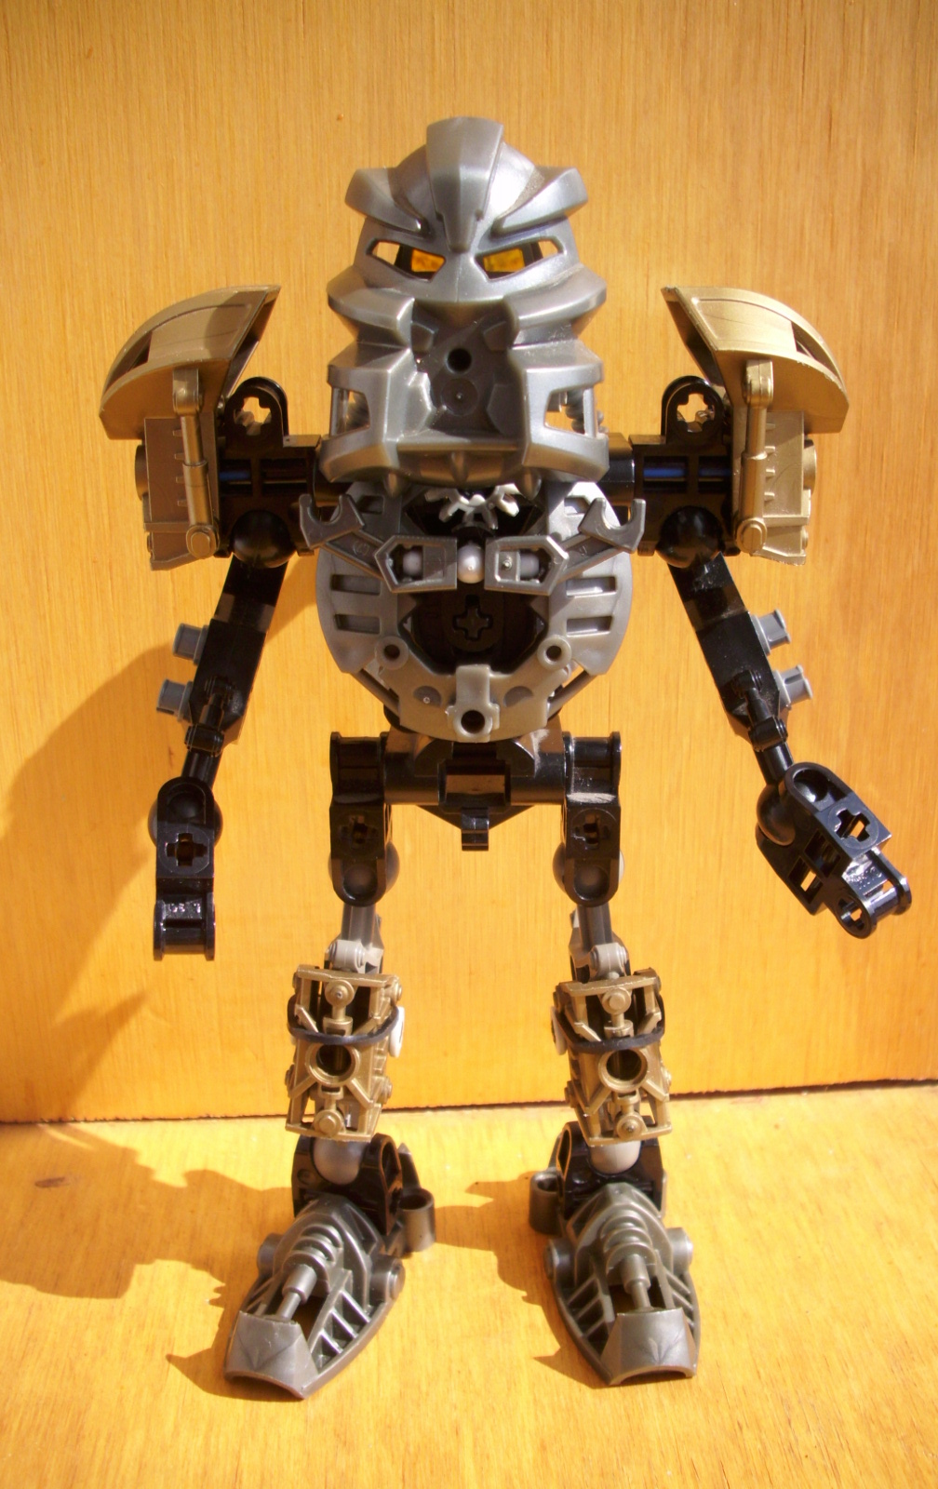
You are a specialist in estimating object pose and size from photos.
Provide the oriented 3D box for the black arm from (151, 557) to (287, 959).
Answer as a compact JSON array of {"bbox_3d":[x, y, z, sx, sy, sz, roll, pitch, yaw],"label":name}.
[{"bbox_3d":[-0.035,0.001,0.181,0.015,0.056,0.017,9,14,-2],"label":"black arm"}]

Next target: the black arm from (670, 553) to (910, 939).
[{"bbox_3d":[0.043,0.000,0.181,0.018,0.054,0.018,-21,13,5],"label":"black arm"}]

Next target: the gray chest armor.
[{"bbox_3d":[0.001,-0.017,0.168,0.040,0.035,0.016,-1,14,0],"label":"gray chest armor"}]

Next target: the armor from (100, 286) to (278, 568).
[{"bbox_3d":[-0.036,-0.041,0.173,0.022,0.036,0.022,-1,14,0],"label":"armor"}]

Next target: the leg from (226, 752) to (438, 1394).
[{"bbox_3d":[-0.018,0.039,0.180,0.024,0.076,0.047,2,14,9],"label":"leg"}]

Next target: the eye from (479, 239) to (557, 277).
[{"bbox_3d":[0.006,-0.055,0.152,0.009,0.004,0.004,-1,14,0],"label":"eye"}]

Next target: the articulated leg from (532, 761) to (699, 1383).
[{"bbox_3d":[0.020,0.039,0.180,0.022,0.076,0.047,-1,14,-3],"label":"articulated leg"}]

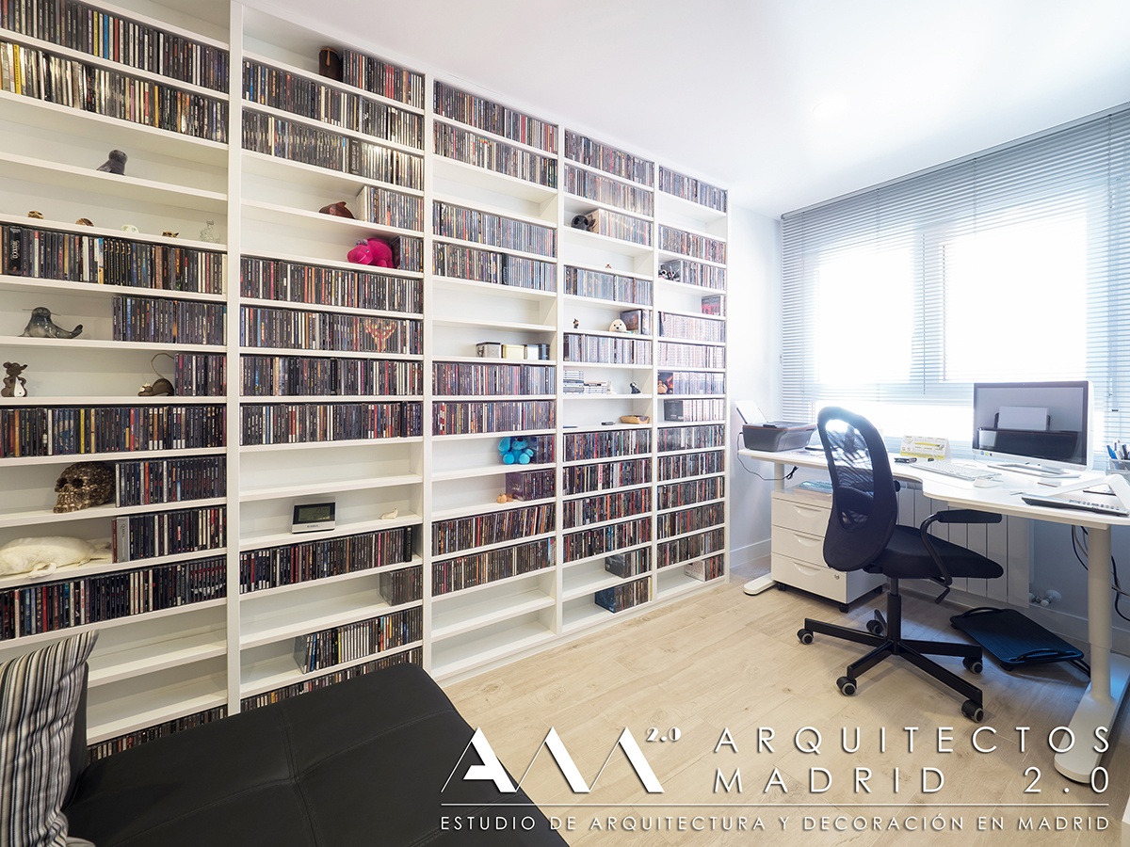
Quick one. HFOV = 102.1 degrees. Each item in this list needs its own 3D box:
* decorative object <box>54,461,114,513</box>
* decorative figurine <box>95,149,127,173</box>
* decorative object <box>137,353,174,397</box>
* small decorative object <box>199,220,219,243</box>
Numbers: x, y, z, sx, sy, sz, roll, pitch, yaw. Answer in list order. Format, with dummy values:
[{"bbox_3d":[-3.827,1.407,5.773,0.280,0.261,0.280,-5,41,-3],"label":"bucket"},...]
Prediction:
[{"bbox_3d":[-1.381,0.186,1.318,0.097,0.132,0.137,0,2,3],"label":"decorative object"},{"bbox_3d":[-1.315,-0.756,1.325,0.066,0.082,0.050,0,2,-3],"label":"decorative figurine"},{"bbox_3d":[-1.235,-0.147,1.384,0.095,0.130,0.050,-2,3,-40],"label":"decorative object"},{"bbox_3d":[-1.123,-0.603,1.446,0.048,0.084,0.045,-2,3,-37],"label":"small decorative object"}]

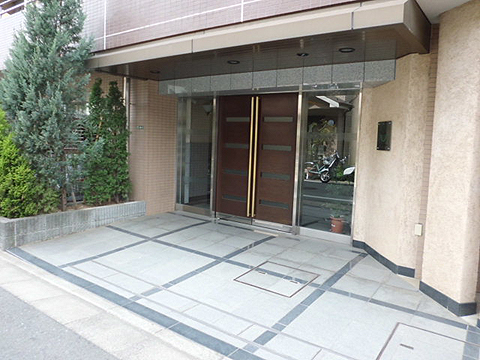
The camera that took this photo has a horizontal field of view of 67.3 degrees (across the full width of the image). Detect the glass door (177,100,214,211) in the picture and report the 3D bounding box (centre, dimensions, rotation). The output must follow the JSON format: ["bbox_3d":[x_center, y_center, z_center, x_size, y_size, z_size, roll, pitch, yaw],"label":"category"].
[{"bbox_3d":[-0.818,-0.473,6.712,0.921,2.153,0.080,6,7,35],"label":"glass door"}]

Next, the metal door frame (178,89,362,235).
[{"bbox_3d":[0.213,-0.357,5.979,3.500,2.183,0.140,6,7,35],"label":"metal door frame"}]

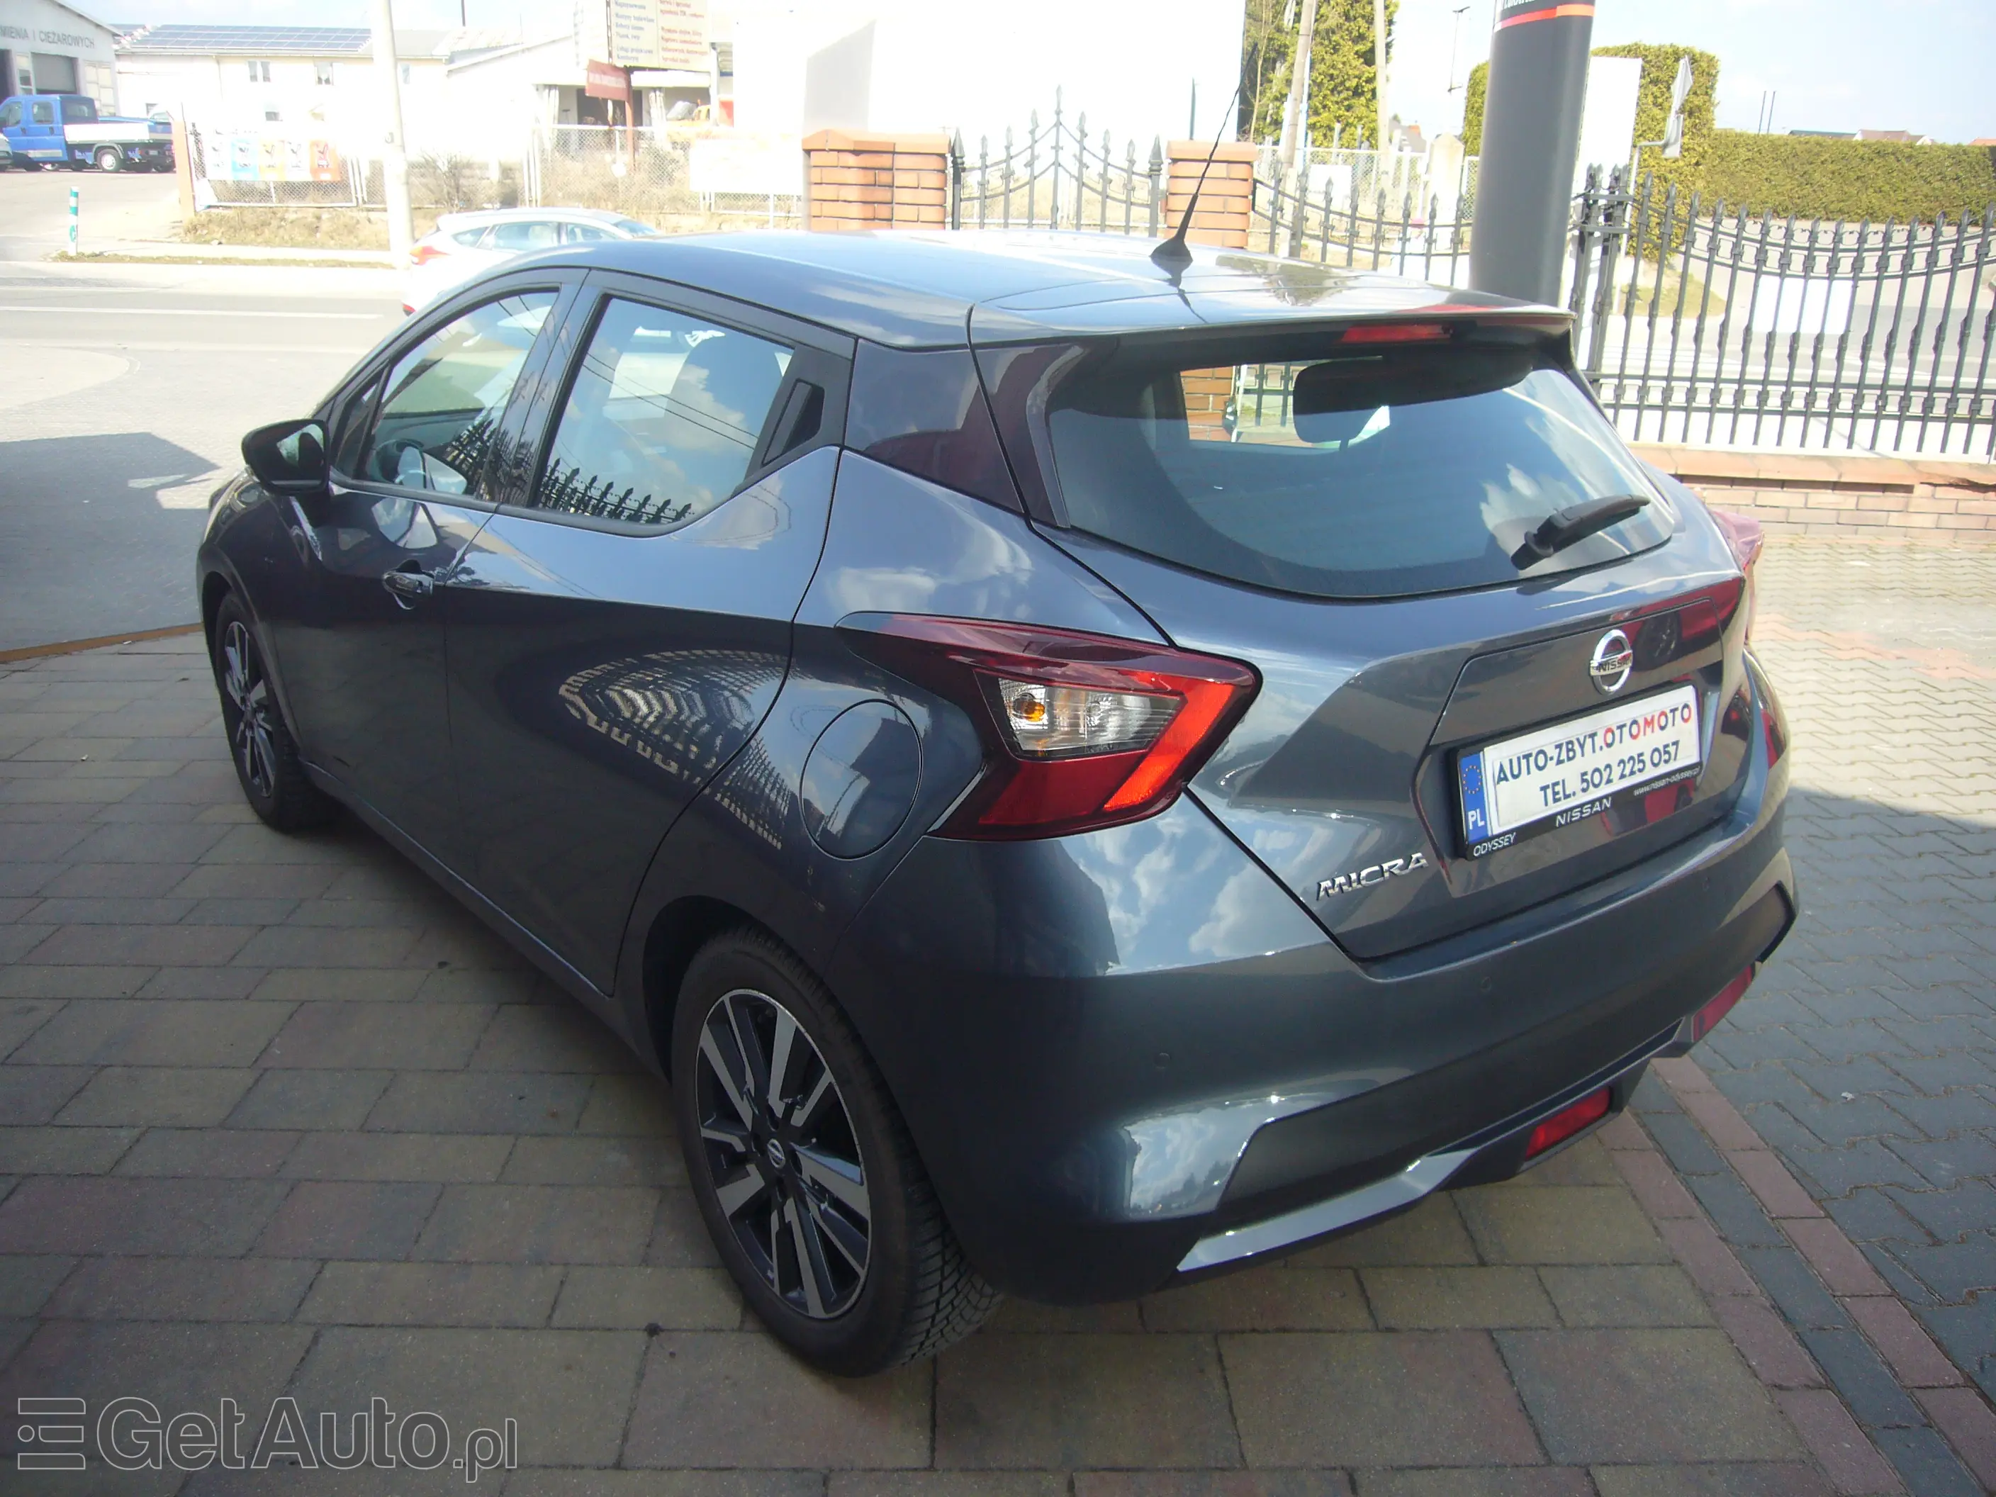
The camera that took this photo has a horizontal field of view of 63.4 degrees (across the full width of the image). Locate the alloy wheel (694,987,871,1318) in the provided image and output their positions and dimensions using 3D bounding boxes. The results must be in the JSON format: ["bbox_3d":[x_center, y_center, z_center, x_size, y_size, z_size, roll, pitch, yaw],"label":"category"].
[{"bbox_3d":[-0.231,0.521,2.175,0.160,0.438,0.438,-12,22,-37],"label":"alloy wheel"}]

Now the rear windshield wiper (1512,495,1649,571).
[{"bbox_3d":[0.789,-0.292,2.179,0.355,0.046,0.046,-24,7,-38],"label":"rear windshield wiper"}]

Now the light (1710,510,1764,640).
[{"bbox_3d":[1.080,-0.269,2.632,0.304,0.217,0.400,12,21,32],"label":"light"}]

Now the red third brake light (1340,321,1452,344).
[{"bbox_3d":[0.526,-0.558,2.166,0.225,0.026,0.035,-12,22,-37],"label":"red third brake light"}]

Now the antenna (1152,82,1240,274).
[{"bbox_3d":[0.291,-0.844,2.393,0.045,0.248,0.160,-12,22,-37],"label":"antenna"}]

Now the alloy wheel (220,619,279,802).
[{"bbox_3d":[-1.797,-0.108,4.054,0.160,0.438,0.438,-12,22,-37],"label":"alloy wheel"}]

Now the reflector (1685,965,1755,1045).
[{"bbox_3d":[1.102,0.385,2.480,0.040,0.046,0.300,14,22,36],"label":"reflector"}]

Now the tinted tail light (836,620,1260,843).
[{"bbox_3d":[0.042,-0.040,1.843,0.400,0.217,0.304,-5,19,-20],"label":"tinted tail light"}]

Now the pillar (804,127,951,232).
[{"bbox_3d":[-0.613,-2.071,8.143,0.700,1.925,0.420,0,18,-3],"label":"pillar"}]

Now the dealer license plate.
[{"bbox_3d":[0.746,0.023,2.045,0.530,0.137,0.022,-12,9,-37],"label":"dealer license plate"}]

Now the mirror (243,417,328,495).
[{"bbox_3d":[-1.439,-0.589,3.273,0.188,0.150,0.115,-14,23,-39],"label":"mirror"}]

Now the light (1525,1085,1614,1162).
[{"bbox_3d":[0.764,0.499,2.173,0.185,0.046,0.036,-12,22,-37],"label":"light"}]

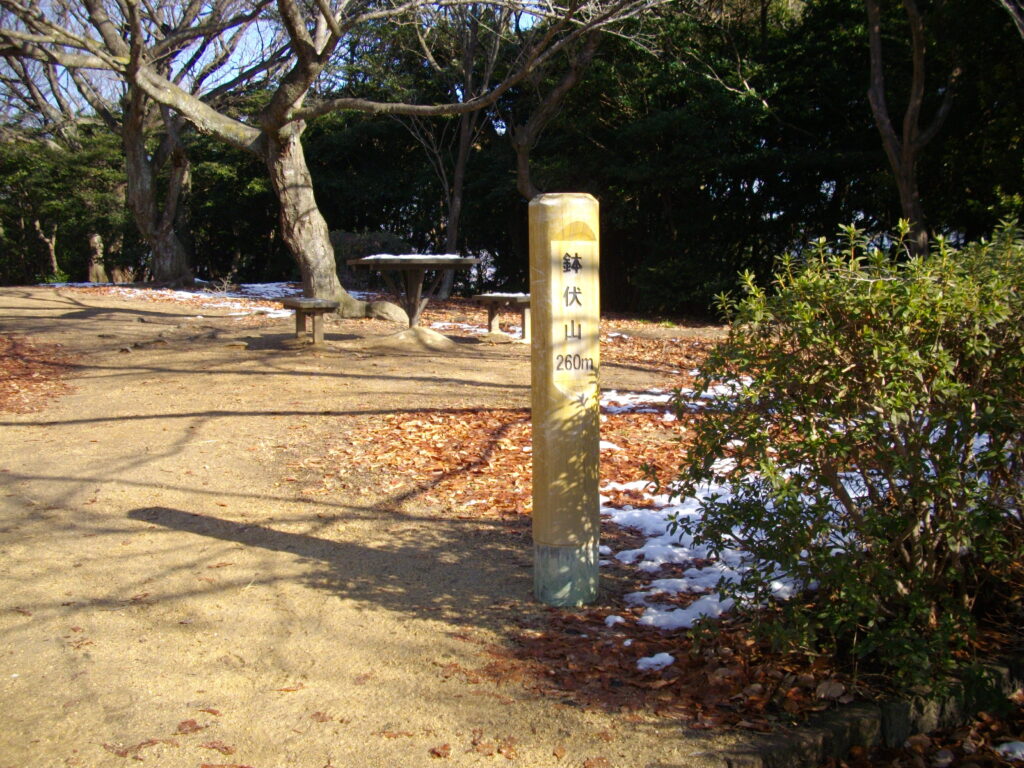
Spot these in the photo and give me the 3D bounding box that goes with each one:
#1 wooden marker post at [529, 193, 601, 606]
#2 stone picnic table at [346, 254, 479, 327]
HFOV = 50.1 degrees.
[{"bbox_3d":[0.170,0.051,3.504,0.218,1.296,0.218,-4,9,-20],"label":"wooden marker post"},{"bbox_3d":[-1.040,-0.957,11.470,1.220,0.700,0.950,-3,9,-17],"label":"stone picnic table"}]

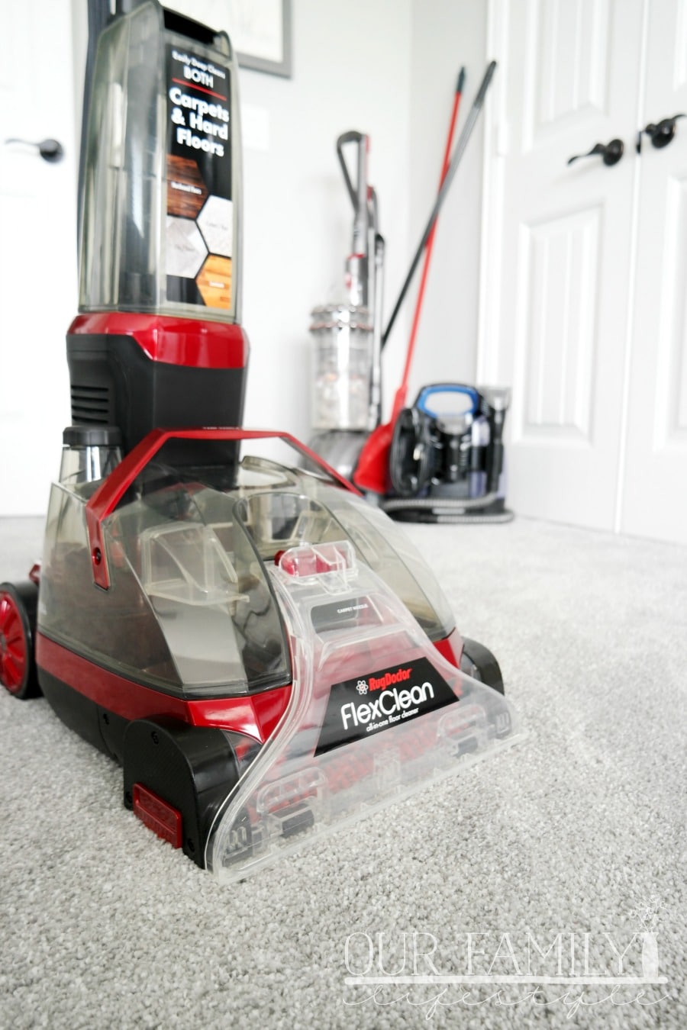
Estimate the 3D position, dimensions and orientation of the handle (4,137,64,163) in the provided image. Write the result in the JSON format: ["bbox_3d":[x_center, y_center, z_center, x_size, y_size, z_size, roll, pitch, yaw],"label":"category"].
[{"bbox_3d":[-0.781,-0.942,1.743,0.145,0.062,0.060,-4,10,-25],"label":"handle"}]

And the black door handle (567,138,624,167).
[{"bbox_3d":[0.591,-0.850,1.629,0.060,0.062,0.143,-5,10,-29],"label":"black door handle"}]

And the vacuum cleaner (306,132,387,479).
[{"bbox_3d":[-0.032,-0.537,1.951,0.340,1.070,0.390,8,12,44],"label":"vacuum cleaner"}]

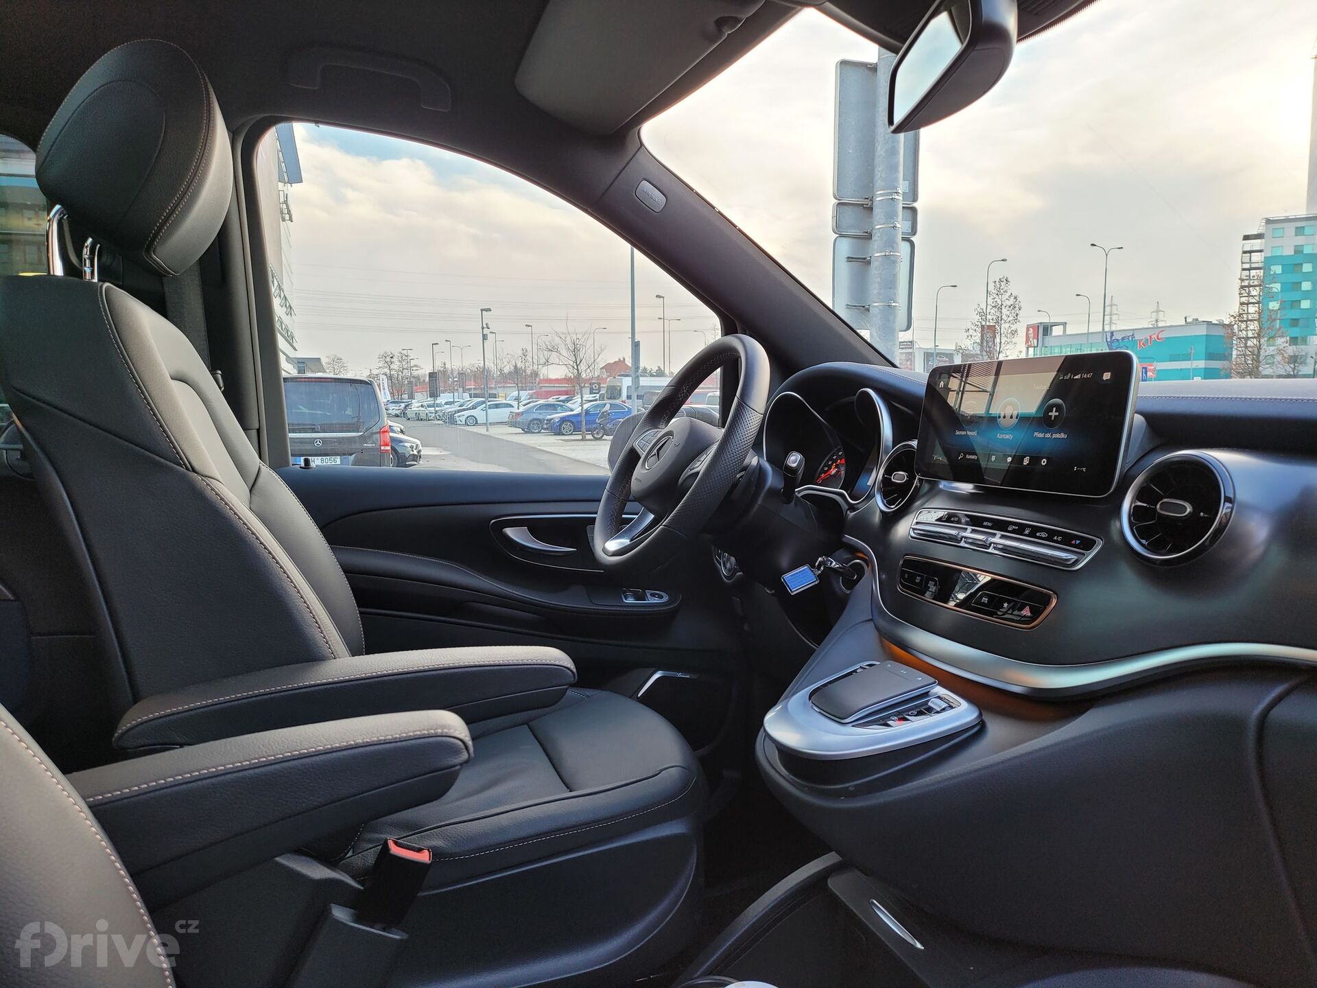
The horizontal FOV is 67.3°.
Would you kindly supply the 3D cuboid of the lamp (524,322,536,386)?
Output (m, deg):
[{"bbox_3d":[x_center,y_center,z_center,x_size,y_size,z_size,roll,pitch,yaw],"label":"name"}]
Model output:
[{"bbox_3d":[-11.449,-11.024,88.318,0.700,8.000,0.250,-3,6,-25],"label":"lamp"}]

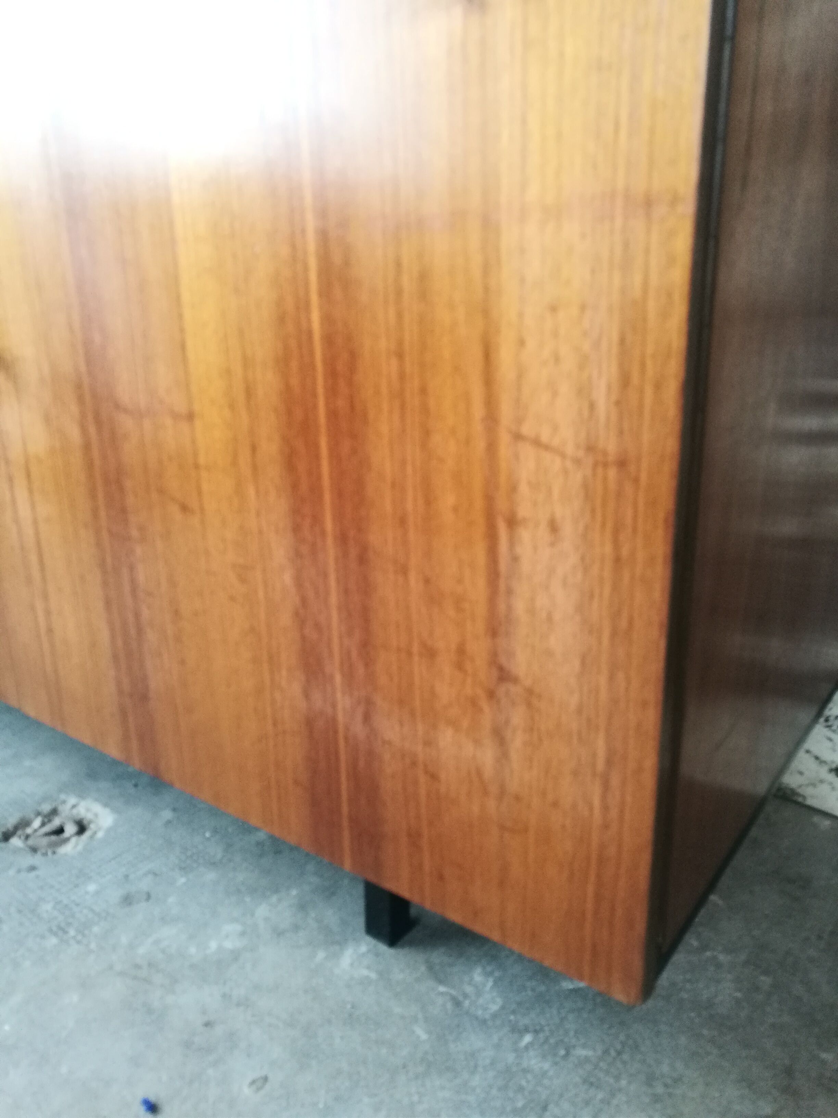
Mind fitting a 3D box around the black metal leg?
[{"bbox_3d":[-0.030,0.290,0.776,0.029,0.100,0.029,11,22,34],"label":"black metal leg"}]

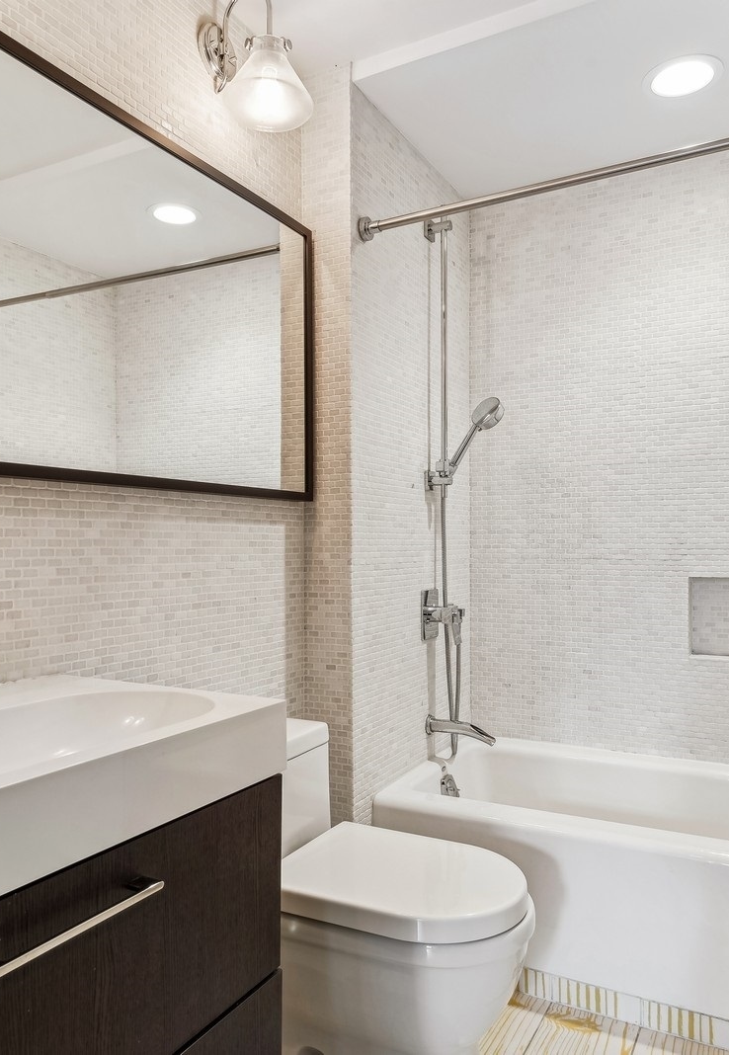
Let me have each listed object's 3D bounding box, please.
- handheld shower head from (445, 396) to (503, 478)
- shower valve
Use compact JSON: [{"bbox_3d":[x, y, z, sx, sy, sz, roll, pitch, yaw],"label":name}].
[{"bbox_3d":[0.368,-0.291,2.452,0.068,0.280,0.110,37,-13,-16],"label":"handheld shower head"},{"bbox_3d":[0.259,0.280,2.388,0.117,0.160,0.118,0,-1,30],"label":"shower valve"}]

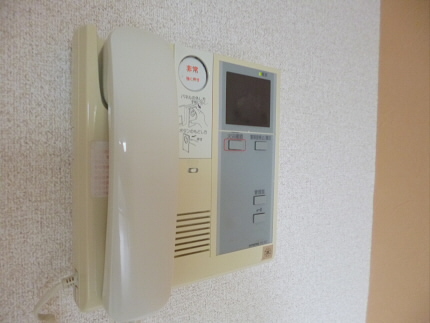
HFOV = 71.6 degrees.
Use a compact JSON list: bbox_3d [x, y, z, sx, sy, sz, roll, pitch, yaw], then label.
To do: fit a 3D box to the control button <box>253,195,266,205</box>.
[{"bbox_3d":[0.048,0.042,0.320,0.016,0.010,0.003,0,2,-33],"label":"control button"}]

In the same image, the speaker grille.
[{"bbox_3d":[-0.021,0.067,0.276,0.037,0.040,0.004,0,2,-33],"label":"speaker grille"}]

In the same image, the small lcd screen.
[{"bbox_3d":[0.035,-0.062,0.308,0.059,0.051,0.005,0,2,-33],"label":"small lcd screen"}]

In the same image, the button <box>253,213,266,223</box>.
[{"bbox_3d":[0.048,0.061,0.320,0.016,0.010,0.003,0,2,-33],"label":"button"}]

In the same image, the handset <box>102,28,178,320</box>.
[{"bbox_3d":[-0.060,0.008,0.236,0.051,0.211,0.046,0,2,-33],"label":"handset"}]

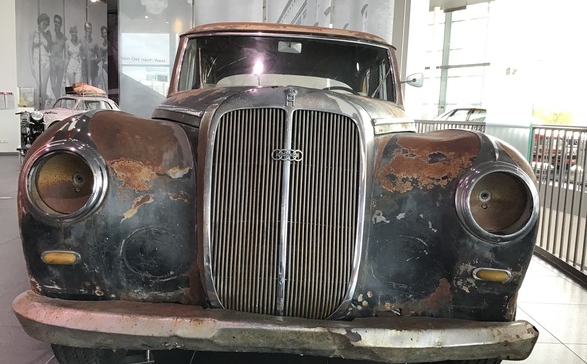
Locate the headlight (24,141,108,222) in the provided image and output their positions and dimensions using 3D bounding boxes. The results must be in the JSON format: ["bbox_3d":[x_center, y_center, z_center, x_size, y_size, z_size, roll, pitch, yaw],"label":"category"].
[{"bbox_3d":[-0.689,-0.002,1.596,0.245,0.245,0.100,2,7,-2],"label":"headlight"}]

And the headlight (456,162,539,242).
[{"bbox_3d":[0.634,0.064,1.633,0.245,0.245,0.100,2,7,-2],"label":"headlight"}]

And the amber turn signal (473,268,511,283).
[{"bbox_3d":[0.624,0.294,1.656,0.118,0.043,0.030,1,7,-8],"label":"amber turn signal"}]

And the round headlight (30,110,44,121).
[{"bbox_3d":[-4.214,-1.091,8.652,0.190,0.190,0.160,-1,8,-26],"label":"round headlight"}]

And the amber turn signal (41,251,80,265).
[{"bbox_3d":[-0.716,0.233,1.619,0.118,0.043,0.030,3,7,5],"label":"amber turn signal"}]

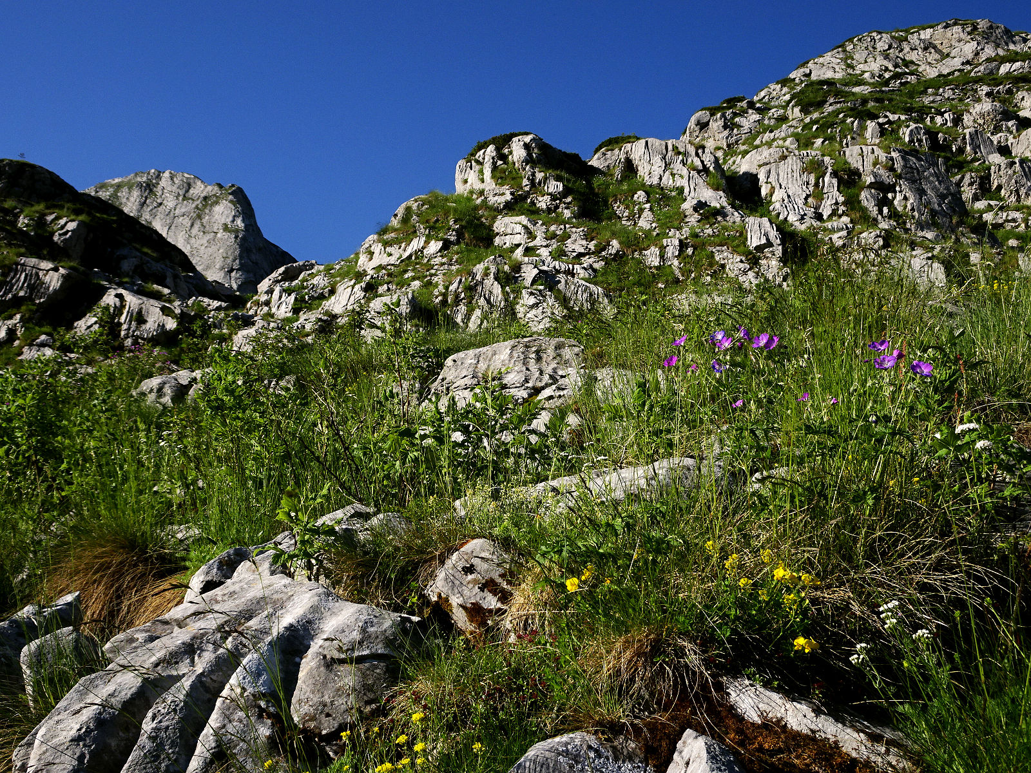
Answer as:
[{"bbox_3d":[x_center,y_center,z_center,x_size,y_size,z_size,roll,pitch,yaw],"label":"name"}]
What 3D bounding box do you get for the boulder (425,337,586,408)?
[{"bbox_3d":[-0.035,-0.046,4.250,0.550,0.250,0.380,0,-8,0],"label":"boulder"}]

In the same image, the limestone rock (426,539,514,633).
[{"bbox_3d":[-0.078,0.343,2.100,0.155,0.155,0.150,0,-8,0],"label":"limestone rock"}]

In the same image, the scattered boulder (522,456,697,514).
[{"bbox_3d":[0.228,0.230,2.850,0.410,0.120,0.220,1,-8,-6],"label":"scattered boulder"}]

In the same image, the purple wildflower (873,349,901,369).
[{"bbox_3d":[0.517,-0.038,1.700,0.037,0.027,0.032,-2,-8,14],"label":"purple wildflower"}]

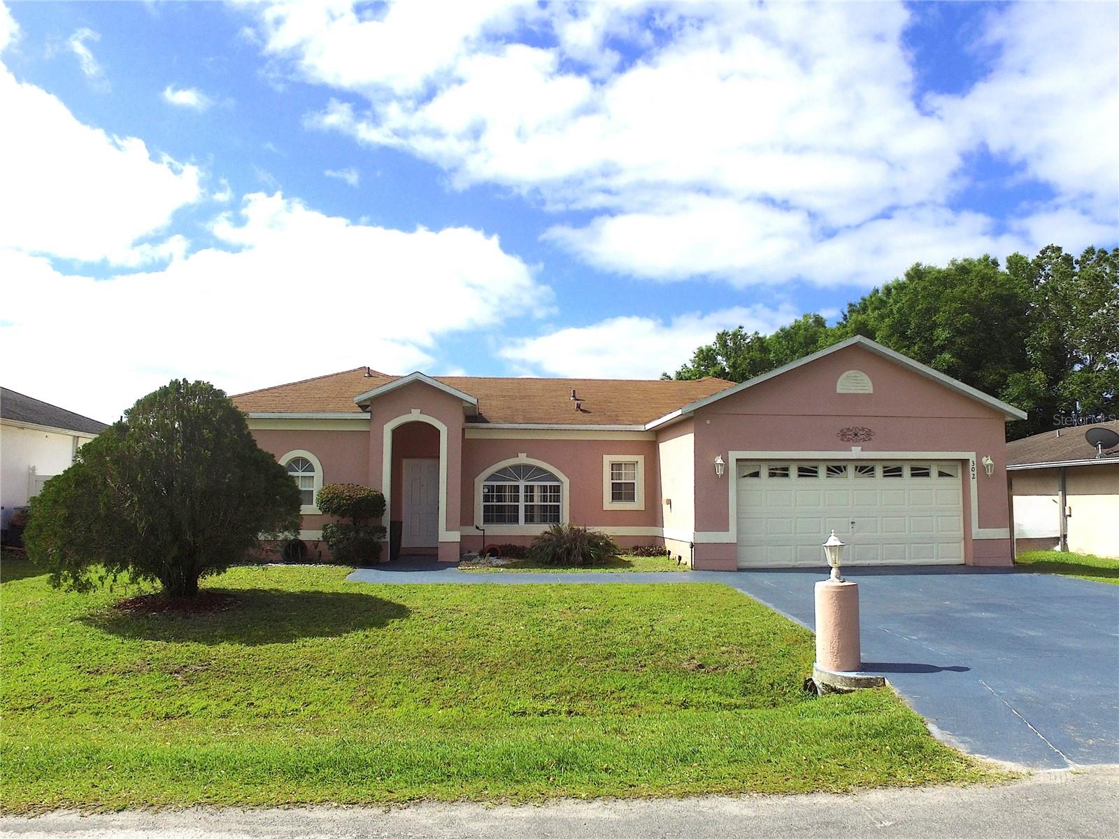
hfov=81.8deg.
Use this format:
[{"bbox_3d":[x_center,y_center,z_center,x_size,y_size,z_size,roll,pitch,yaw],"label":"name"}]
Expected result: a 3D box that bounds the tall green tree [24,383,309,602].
[{"bbox_3d":[-5.439,0.993,9.169,3.400,3.090,3.350,1,-6,-7],"label":"tall green tree"}]

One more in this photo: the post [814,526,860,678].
[{"bbox_3d":[2.584,1.675,6.052,0.380,1.263,0.380,1,-6,-7],"label":"post"}]

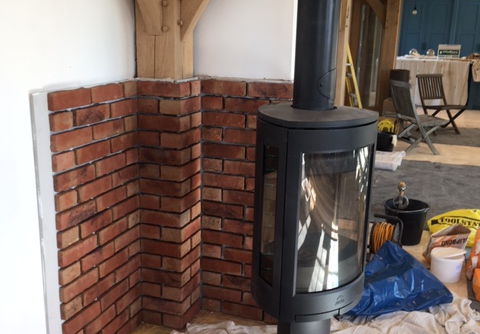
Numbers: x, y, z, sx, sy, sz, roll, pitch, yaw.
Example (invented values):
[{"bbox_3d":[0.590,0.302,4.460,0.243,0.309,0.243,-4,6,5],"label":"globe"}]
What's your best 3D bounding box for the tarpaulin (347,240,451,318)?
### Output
[{"bbox_3d":[0.825,0.600,3.090,0.660,0.210,0.570,-2,14,-12],"label":"tarpaulin"}]

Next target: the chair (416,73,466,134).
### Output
[{"bbox_3d":[3.200,-0.983,8.540,0.480,0.890,0.580,-5,15,-25],"label":"chair"}]

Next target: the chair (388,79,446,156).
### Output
[{"bbox_3d":[2.345,-0.657,7.110,0.580,0.890,0.480,-2,14,-14],"label":"chair"}]

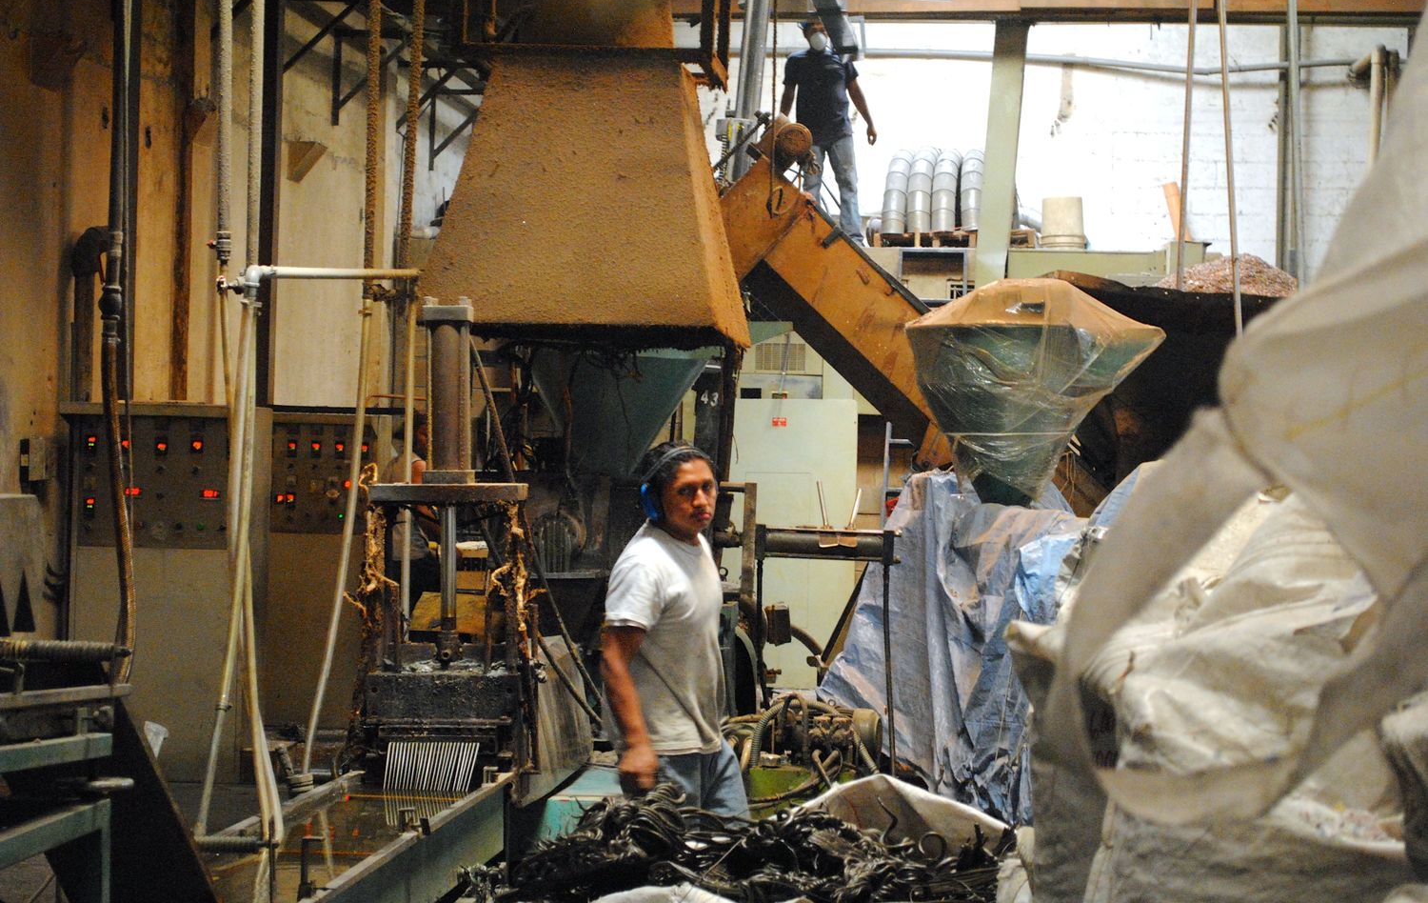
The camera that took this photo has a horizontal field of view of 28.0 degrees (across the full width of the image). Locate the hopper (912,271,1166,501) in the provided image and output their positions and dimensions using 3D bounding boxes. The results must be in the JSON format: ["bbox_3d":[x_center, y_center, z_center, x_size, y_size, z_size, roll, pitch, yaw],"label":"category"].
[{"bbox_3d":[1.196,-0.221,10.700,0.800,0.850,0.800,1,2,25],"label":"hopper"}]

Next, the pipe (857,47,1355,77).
[{"bbox_3d":[2.976,-2.954,21.700,3.800,0.190,0.090,1,1,3],"label":"pipe"}]

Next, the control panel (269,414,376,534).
[{"bbox_3d":[-2.079,0.121,15.200,0.580,0.640,0.180,1,1,2],"label":"control panel"}]

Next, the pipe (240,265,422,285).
[{"bbox_3d":[-1.017,-0.483,7.750,0.040,0.040,1.338,1,4,13],"label":"pipe"}]

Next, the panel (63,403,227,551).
[{"bbox_3d":[-2.789,0.129,14.100,0.810,0.710,0.180,1,1,2],"label":"panel"}]

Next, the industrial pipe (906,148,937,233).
[{"bbox_3d":[1.538,-1.927,21.200,0.190,0.630,0.500,1,1,9],"label":"industrial pipe"}]

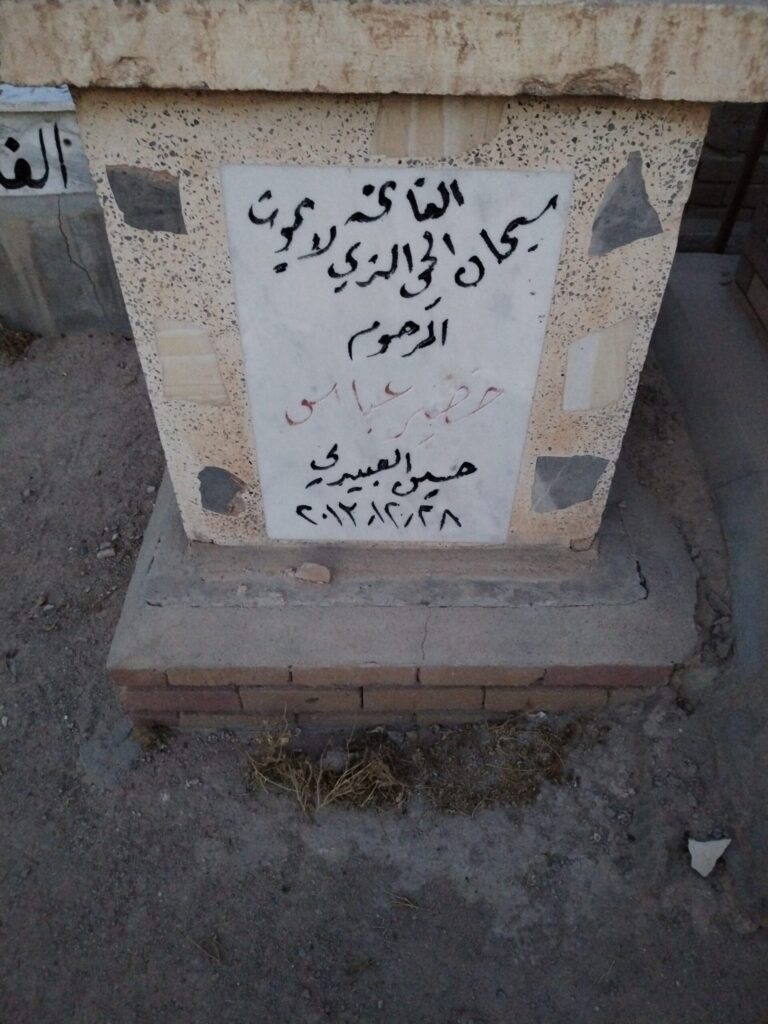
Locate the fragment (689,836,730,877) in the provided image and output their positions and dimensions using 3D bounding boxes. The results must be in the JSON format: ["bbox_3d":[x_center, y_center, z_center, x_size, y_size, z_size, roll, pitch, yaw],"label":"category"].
[{"bbox_3d":[0.588,0.623,1.389,0.076,0.022,0.066,0,43,0],"label":"fragment"}]

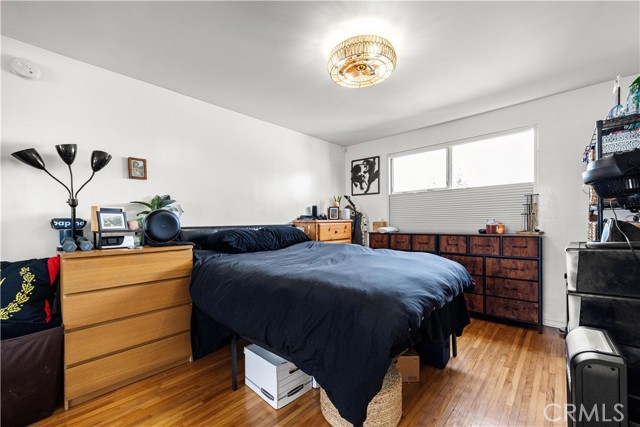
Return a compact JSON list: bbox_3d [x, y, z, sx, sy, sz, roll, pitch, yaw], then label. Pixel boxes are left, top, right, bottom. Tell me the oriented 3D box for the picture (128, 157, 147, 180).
[{"bbox_3d":[-1.696,-0.414,2.324,0.020,0.195,0.137,-2,-1,43],"label":"picture"}]

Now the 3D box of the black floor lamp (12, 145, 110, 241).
[{"bbox_3d":[-1.846,-0.110,1.822,0.360,0.795,0.510,-2,-1,43],"label":"black floor lamp"}]

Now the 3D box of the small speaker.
[{"bbox_3d":[-1.382,0.131,2.183,0.180,0.300,0.285,-2,-1,43],"label":"small speaker"}]

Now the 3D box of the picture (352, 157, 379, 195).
[{"bbox_3d":[0.784,-0.630,4.305,0.575,0.625,0.025,-2,-1,43],"label":"picture"}]

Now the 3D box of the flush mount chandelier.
[{"bbox_3d":[0.320,-1.184,1.925,0.520,0.185,0.520,-1,-1,0],"label":"flush mount chandelier"}]

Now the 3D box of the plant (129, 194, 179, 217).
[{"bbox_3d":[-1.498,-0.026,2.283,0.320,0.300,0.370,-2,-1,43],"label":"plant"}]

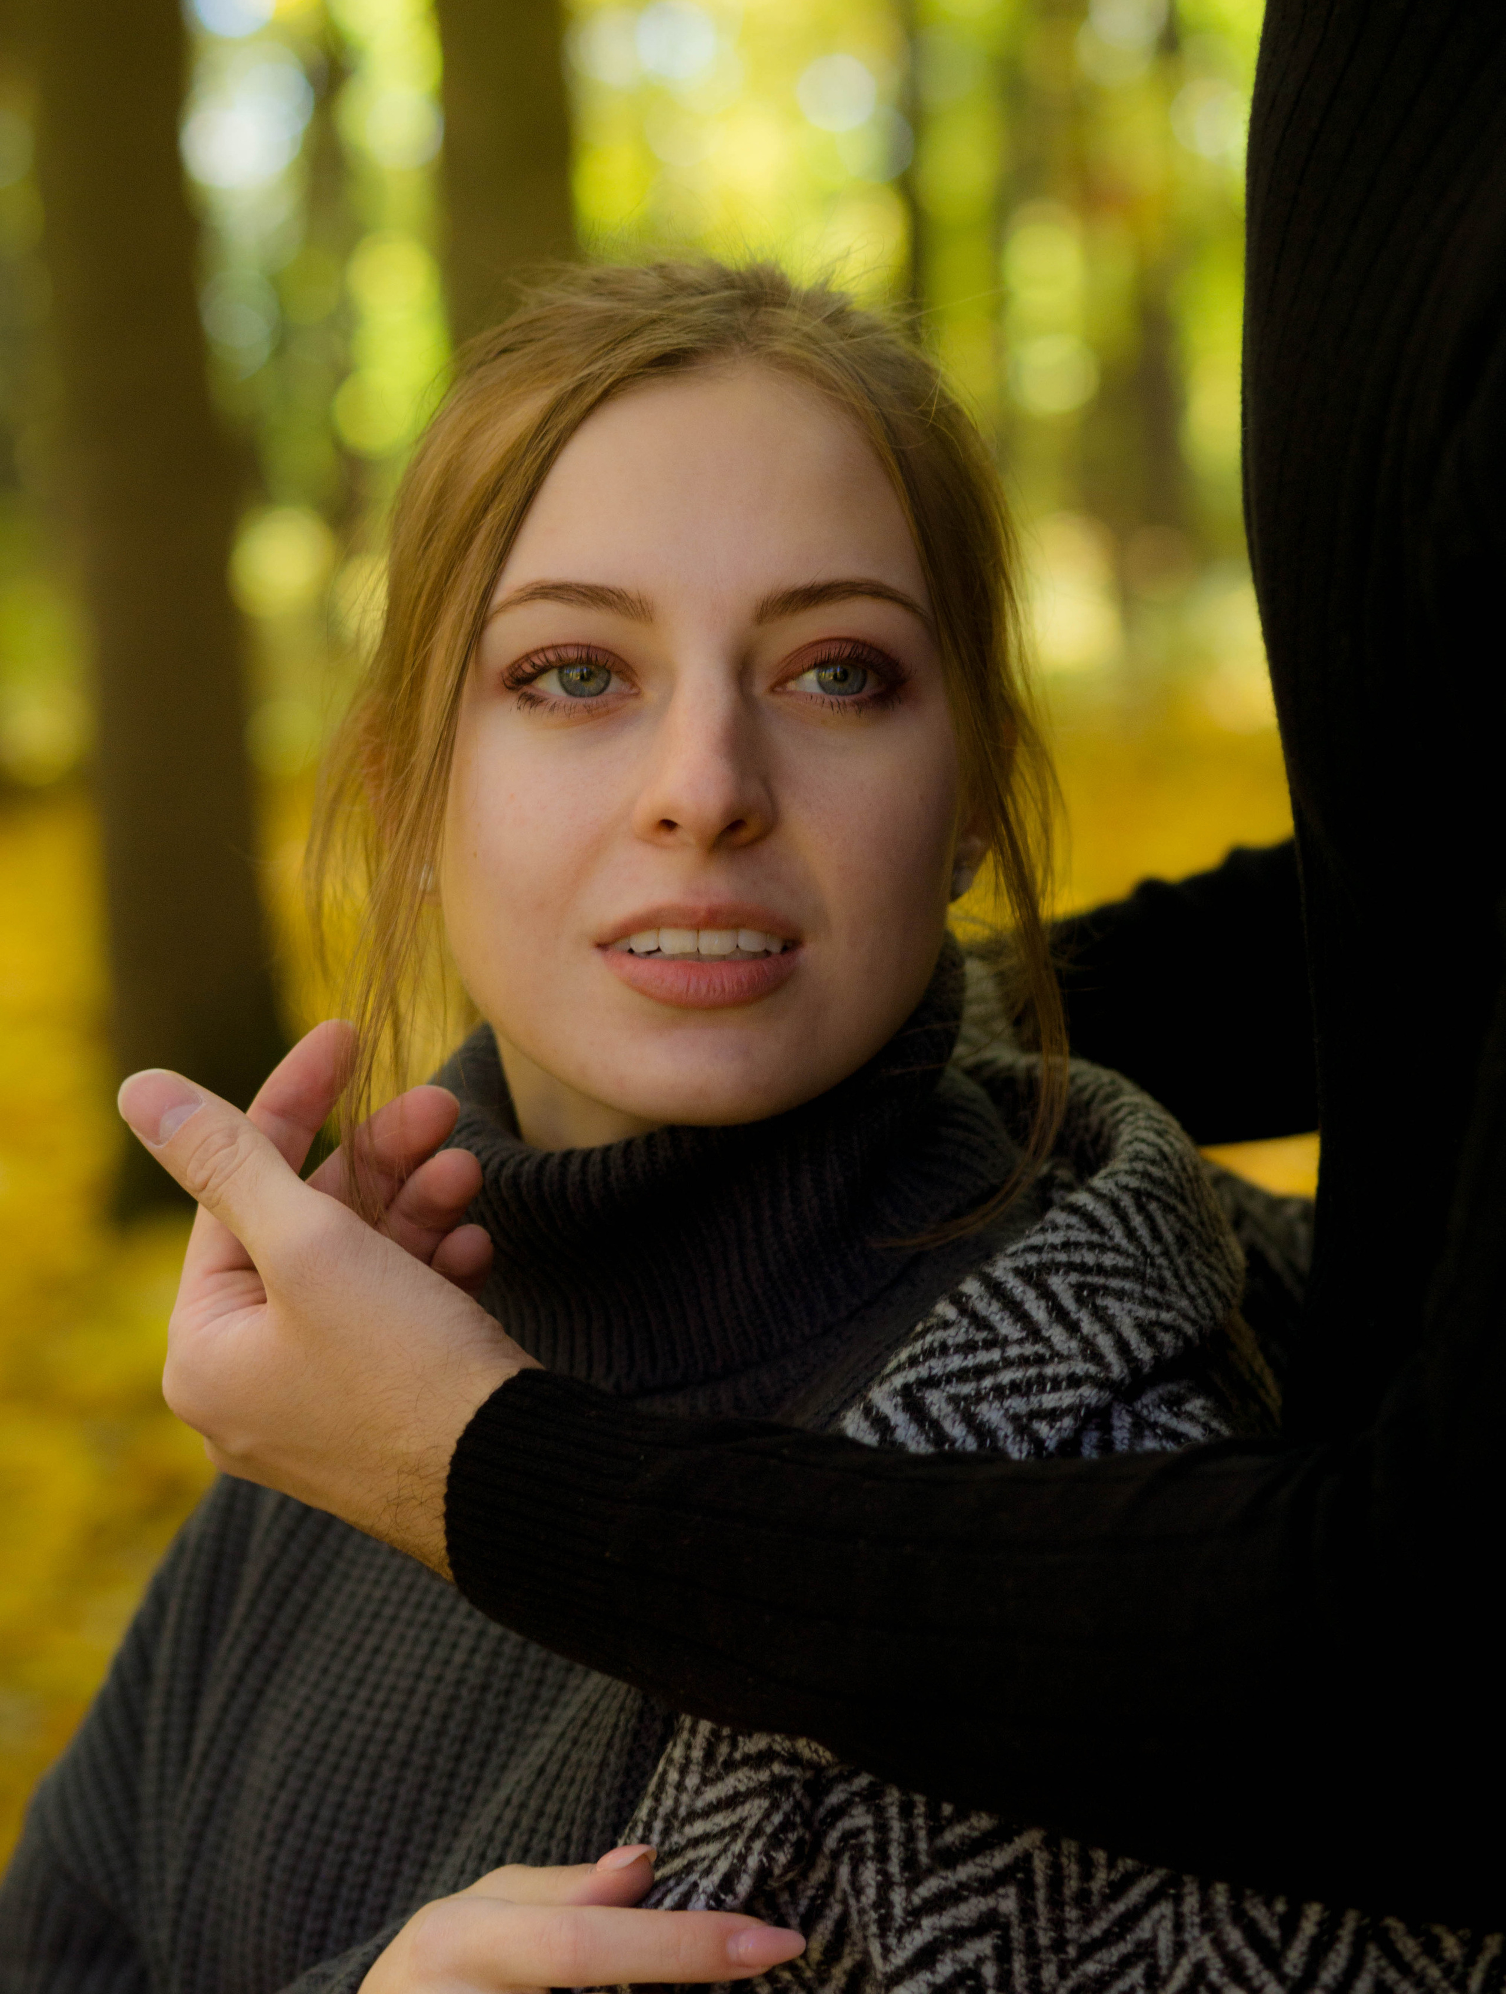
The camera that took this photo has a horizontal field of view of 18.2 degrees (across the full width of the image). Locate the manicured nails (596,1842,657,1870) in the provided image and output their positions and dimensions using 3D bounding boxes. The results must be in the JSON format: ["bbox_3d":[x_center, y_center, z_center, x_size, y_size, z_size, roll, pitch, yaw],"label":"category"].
[{"bbox_3d":[-0.029,0.199,1.090,0.014,0.005,0.011,-14,21,20],"label":"manicured nails"}]

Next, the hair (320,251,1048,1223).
[{"bbox_3d":[-0.016,-0.066,1.185,0.182,0.235,0.205,0,-5,2],"label":"hair"}]

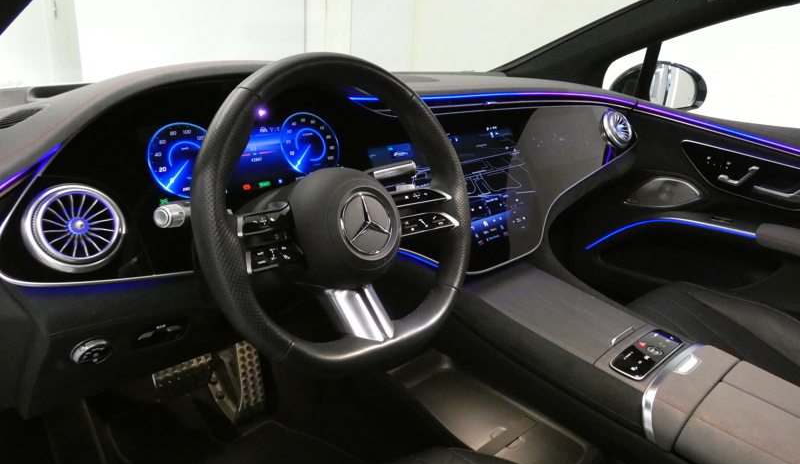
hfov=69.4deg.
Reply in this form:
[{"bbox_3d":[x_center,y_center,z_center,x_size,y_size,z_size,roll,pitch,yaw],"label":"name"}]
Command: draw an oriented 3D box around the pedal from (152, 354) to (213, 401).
[{"bbox_3d":[-0.392,0.264,1.057,0.111,0.058,0.030,-13,-4,-41],"label":"pedal"}]

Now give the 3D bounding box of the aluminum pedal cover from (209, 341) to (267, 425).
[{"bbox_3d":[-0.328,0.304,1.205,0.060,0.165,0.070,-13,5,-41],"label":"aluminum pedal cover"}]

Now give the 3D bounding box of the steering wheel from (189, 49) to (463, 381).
[{"bbox_3d":[-0.060,-0.021,0.665,0.372,0.362,0.090,-12,1,-42],"label":"steering wheel"}]

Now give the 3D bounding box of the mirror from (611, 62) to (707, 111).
[{"bbox_3d":[0.727,-0.421,1.661,0.235,0.155,0.130,-6,18,-25],"label":"mirror"}]

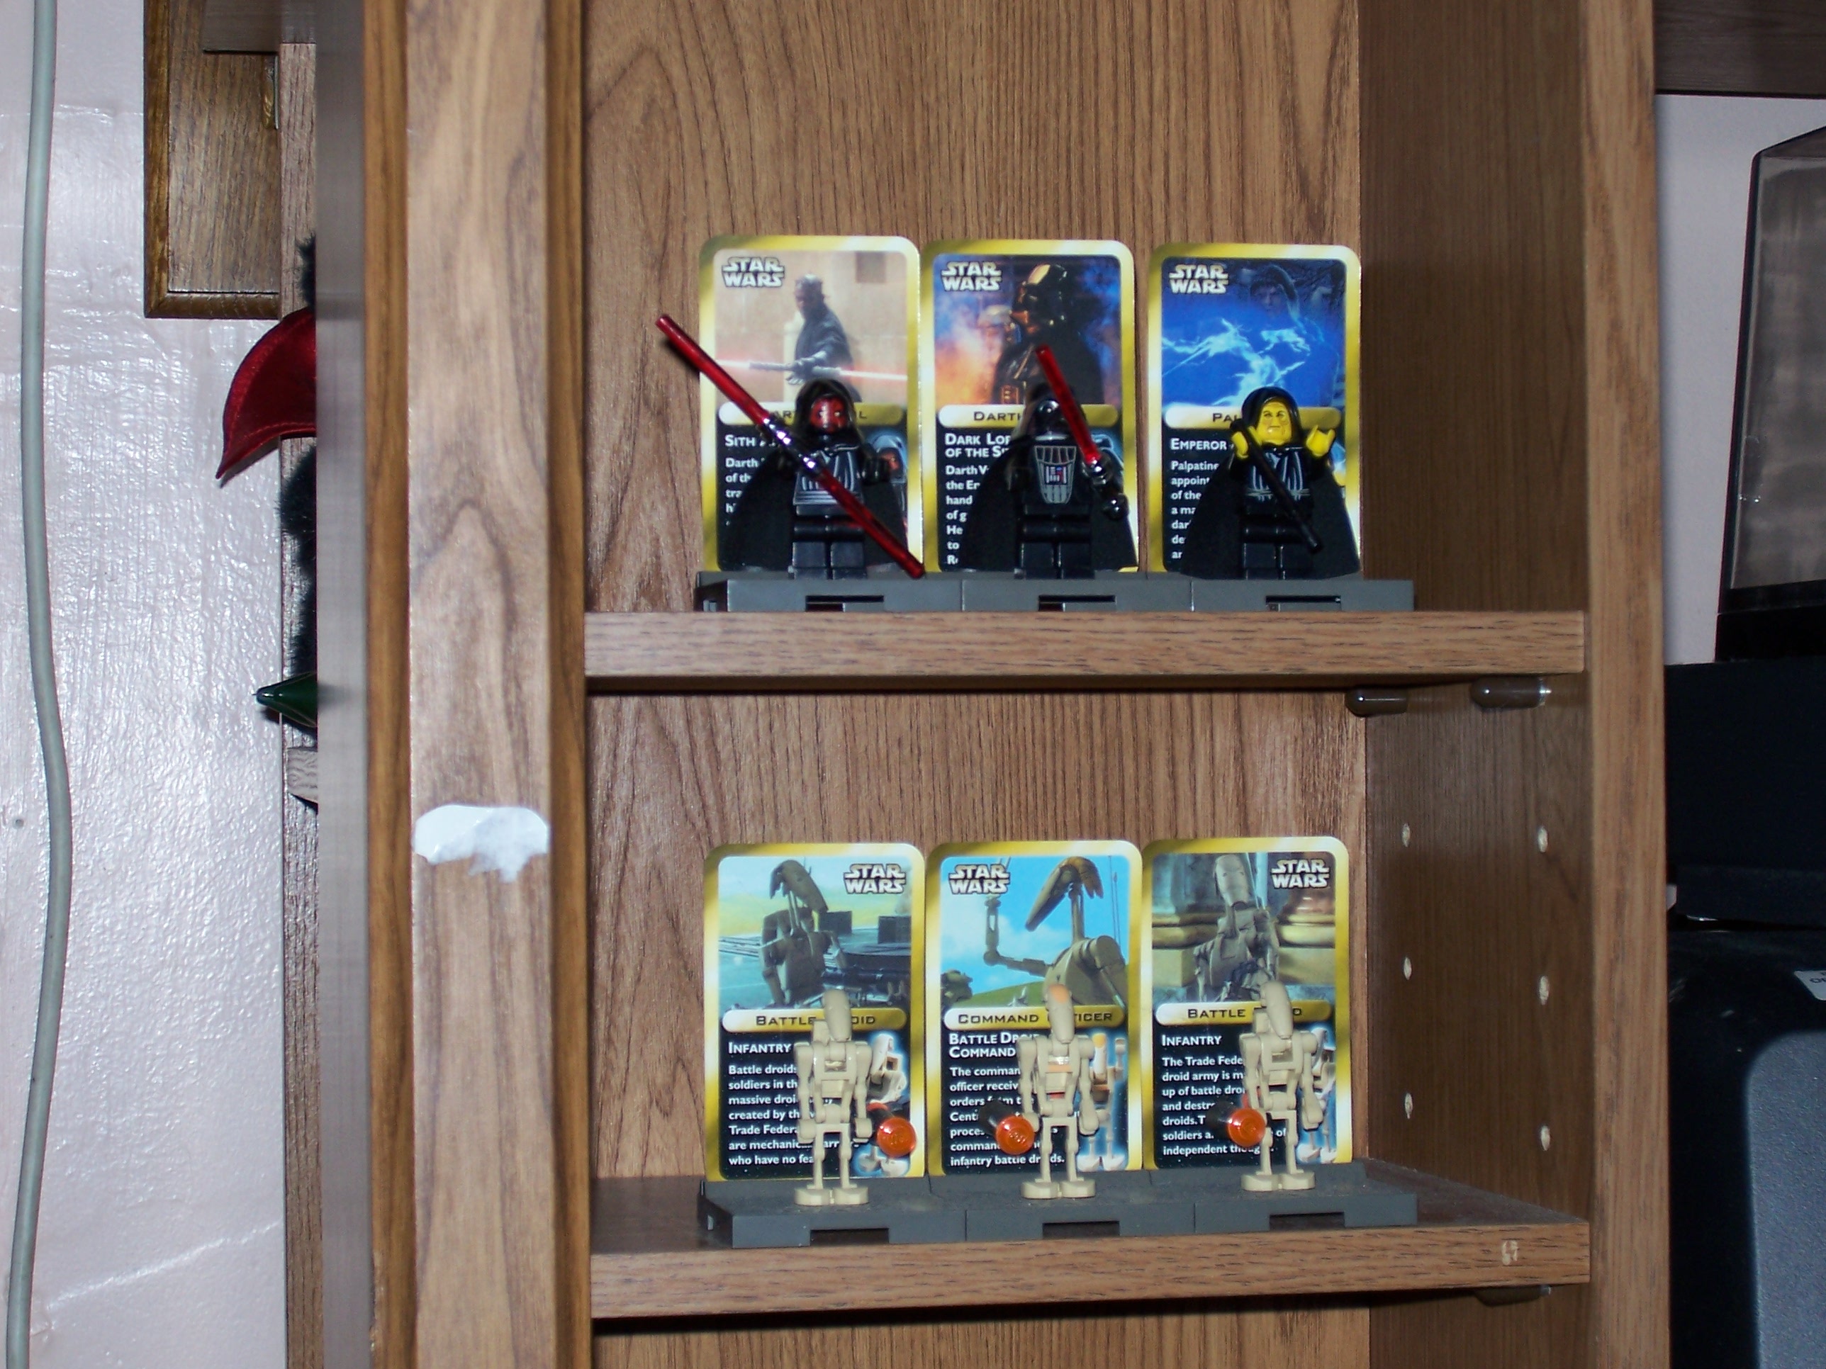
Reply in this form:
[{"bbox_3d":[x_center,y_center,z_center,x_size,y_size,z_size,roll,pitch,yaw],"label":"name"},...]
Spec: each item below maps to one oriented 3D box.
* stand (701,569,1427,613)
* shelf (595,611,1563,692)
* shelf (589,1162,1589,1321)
[{"bbox_3d":[0.029,-0.019,0.902,0.144,0.010,0.040,0,-1,-12],"label":"stand"},{"bbox_3d":[0.014,-0.007,0.956,0.226,0.013,0.152,0,-1,-12],"label":"shelf"},{"bbox_3d":[0.021,0.120,0.952,0.214,0.013,0.147,0,-1,-12],"label":"shelf"}]

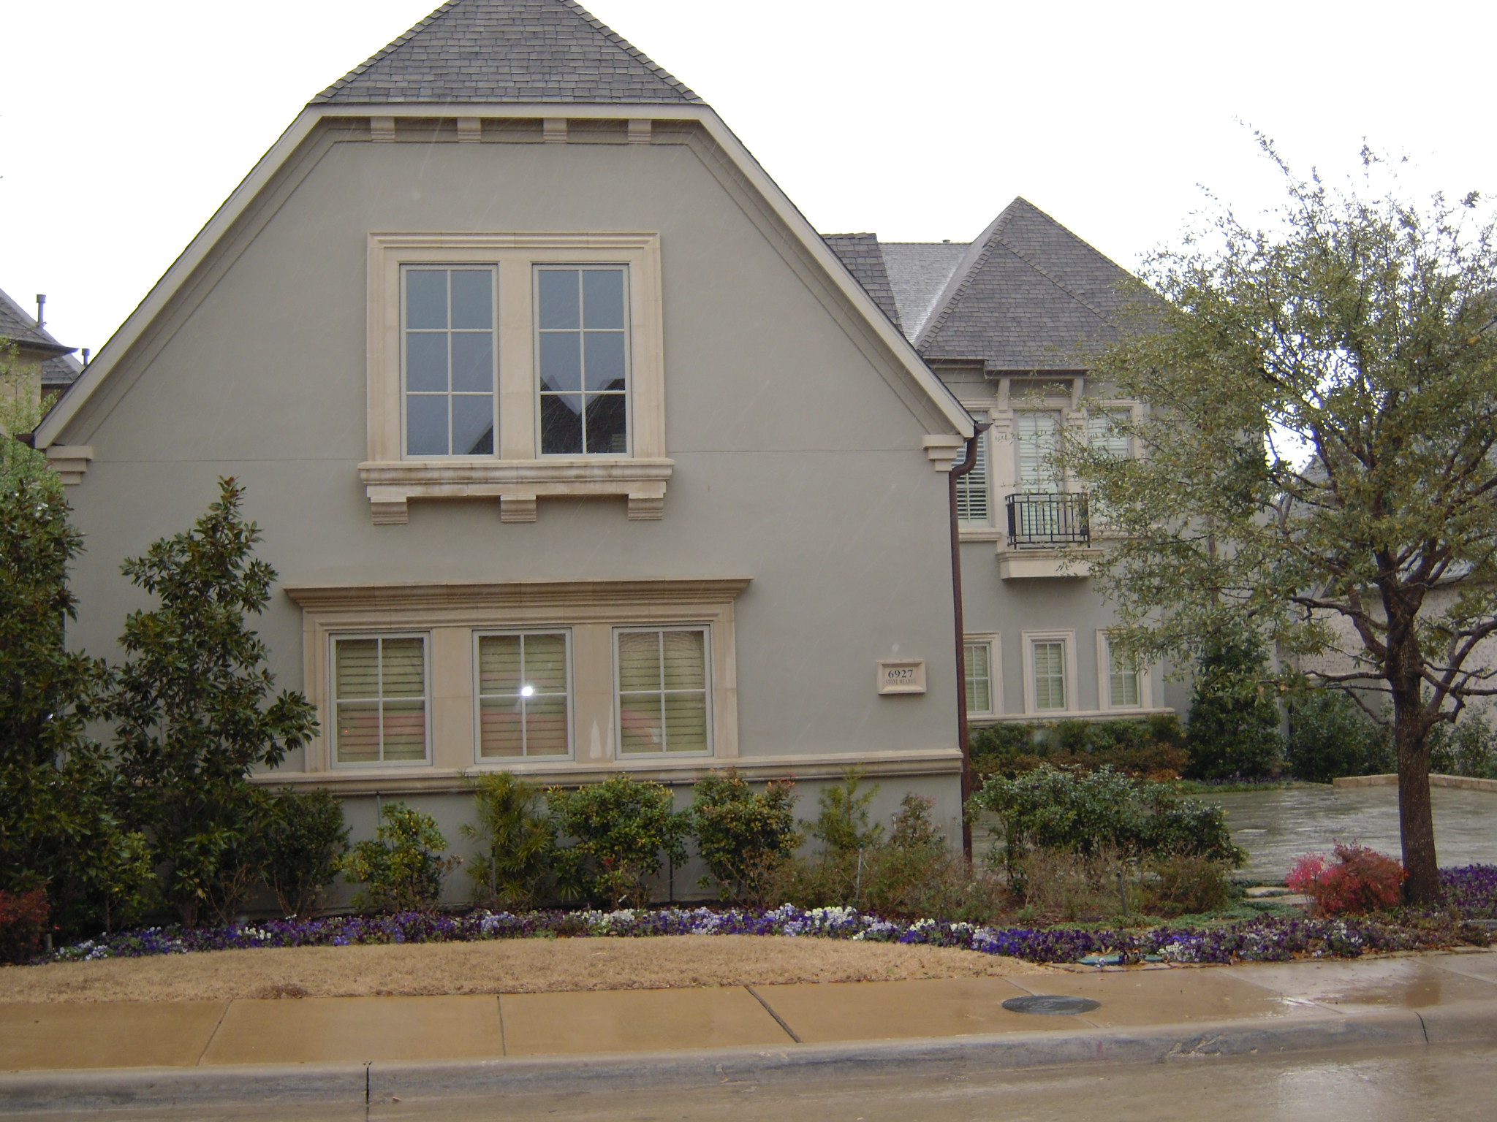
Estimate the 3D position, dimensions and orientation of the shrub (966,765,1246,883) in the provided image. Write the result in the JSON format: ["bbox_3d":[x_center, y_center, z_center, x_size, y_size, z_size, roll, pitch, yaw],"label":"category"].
[{"bbox_3d":[3.246,2.370,15.970,2.355,1.078,1.300,-1,-4,-7],"label":"shrub"}]

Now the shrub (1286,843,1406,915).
[{"bbox_3d":[4.688,2.479,13.907,0.892,0.521,0.750,-1,-4,-7],"label":"shrub"}]

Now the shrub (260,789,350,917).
[{"bbox_3d":[-3.728,2.479,14.917,0.721,1.123,0.750,-1,-4,-7],"label":"shrub"}]

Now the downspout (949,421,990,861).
[{"bbox_3d":[2.110,0.808,16.477,0.359,4.224,0.130,-1,-4,-7],"label":"downspout"}]

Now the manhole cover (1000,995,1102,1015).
[{"bbox_3d":[1.769,2.614,10.370,0.585,0.030,0.585,-1,-4,-7],"label":"manhole cover"}]

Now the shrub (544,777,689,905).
[{"bbox_3d":[-1.121,2.417,15.287,1.207,1.146,1.000,-1,-4,-7],"label":"shrub"}]

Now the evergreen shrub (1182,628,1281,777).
[{"bbox_3d":[8.121,2.464,29.684,1.627,2.556,1.500,-1,-4,-7],"label":"evergreen shrub"}]

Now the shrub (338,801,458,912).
[{"bbox_3d":[-2.977,2.536,15.054,1.006,0.983,0.850,-1,-4,-7],"label":"shrub"}]

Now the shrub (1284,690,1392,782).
[{"bbox_3d":[9.733,2.899,29.239,1.730,1.531,1.500,-1,-4,-7],"label":"shrub"}]

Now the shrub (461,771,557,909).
[{"bbox_3d":[-2.052,2.414,15.226,0.816,1.195,0.750,-1,-4,-7],"label":"shrub"}]

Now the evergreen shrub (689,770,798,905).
[{"bbox_3d":[-0.044,2.393,15.419,0.962,1.148,0.900,-1,-4,-7],"label":"evergreen shrub"}]

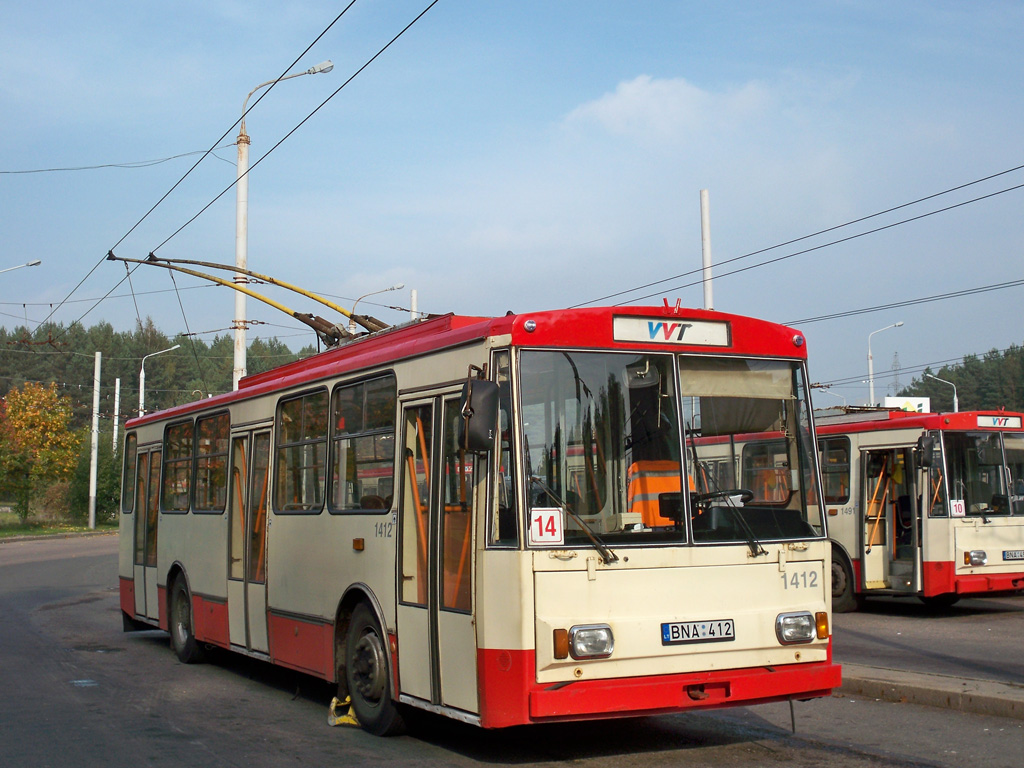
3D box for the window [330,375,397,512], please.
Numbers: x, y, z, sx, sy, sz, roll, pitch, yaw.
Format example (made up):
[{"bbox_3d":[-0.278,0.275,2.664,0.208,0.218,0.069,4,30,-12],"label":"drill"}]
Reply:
[{"bbox_3d":[-1.114,0.464,9.729,0.050,0.998,1.290,2,-6,-28],"label":"window"}]

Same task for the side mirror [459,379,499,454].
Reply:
[{"bbox_3d":[-0.195,0.192,7.689,0.215,0.425,0.130,0,-5,-10],"label":"side mirror"}]

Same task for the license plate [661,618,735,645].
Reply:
[{"bbox_3d":[1.192,1.584,8.321,0.547,0.130,0.020,2,-6,-28],"label":"license plate"}]

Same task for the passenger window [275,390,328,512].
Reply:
[{"bbox_3d":[-1.762,0.586,10.925,0.050,1.007,1.332,2,-6,-28],"label":"passenger window"}]

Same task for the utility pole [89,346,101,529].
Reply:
[{"bbox_3d":[-19.830,2.715,62.000,0.300,8.435,0.300,-1,-5,0],"label":"utility pole"}]

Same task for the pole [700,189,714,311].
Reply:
[{"bbox_3d":[5.604,-0.308,37.008,0.240,10.637,0.240,-1,-5,0],"label":"pole"}]

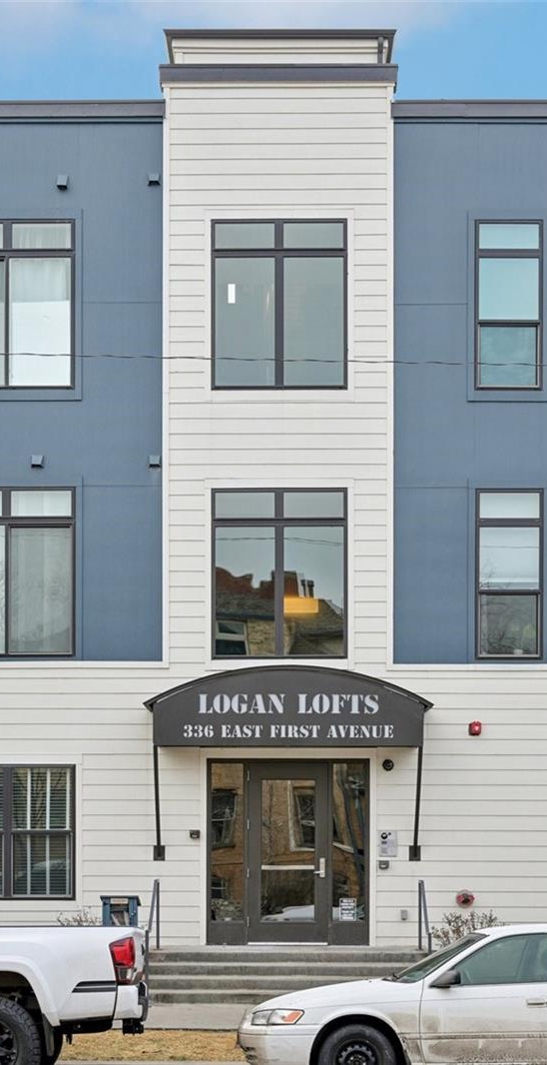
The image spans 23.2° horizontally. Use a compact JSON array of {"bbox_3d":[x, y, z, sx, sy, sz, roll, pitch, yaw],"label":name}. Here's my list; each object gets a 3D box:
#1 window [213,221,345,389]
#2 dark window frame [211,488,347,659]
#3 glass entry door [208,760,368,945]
[{"bbox_3d":[0.085,-3.007,17.650,1.809,2.258,0.130,0,0,0],"label":"window"},{"bbox_3d":[0.084,0.550,17.650,1.784,2.225,0.130,0,0,0],"label":"dark window frame"},{"bbox_3d":[0.203,4.235,17.650,2.144,2.448,0.150,0,0,0],"label":"glass entry door"}]

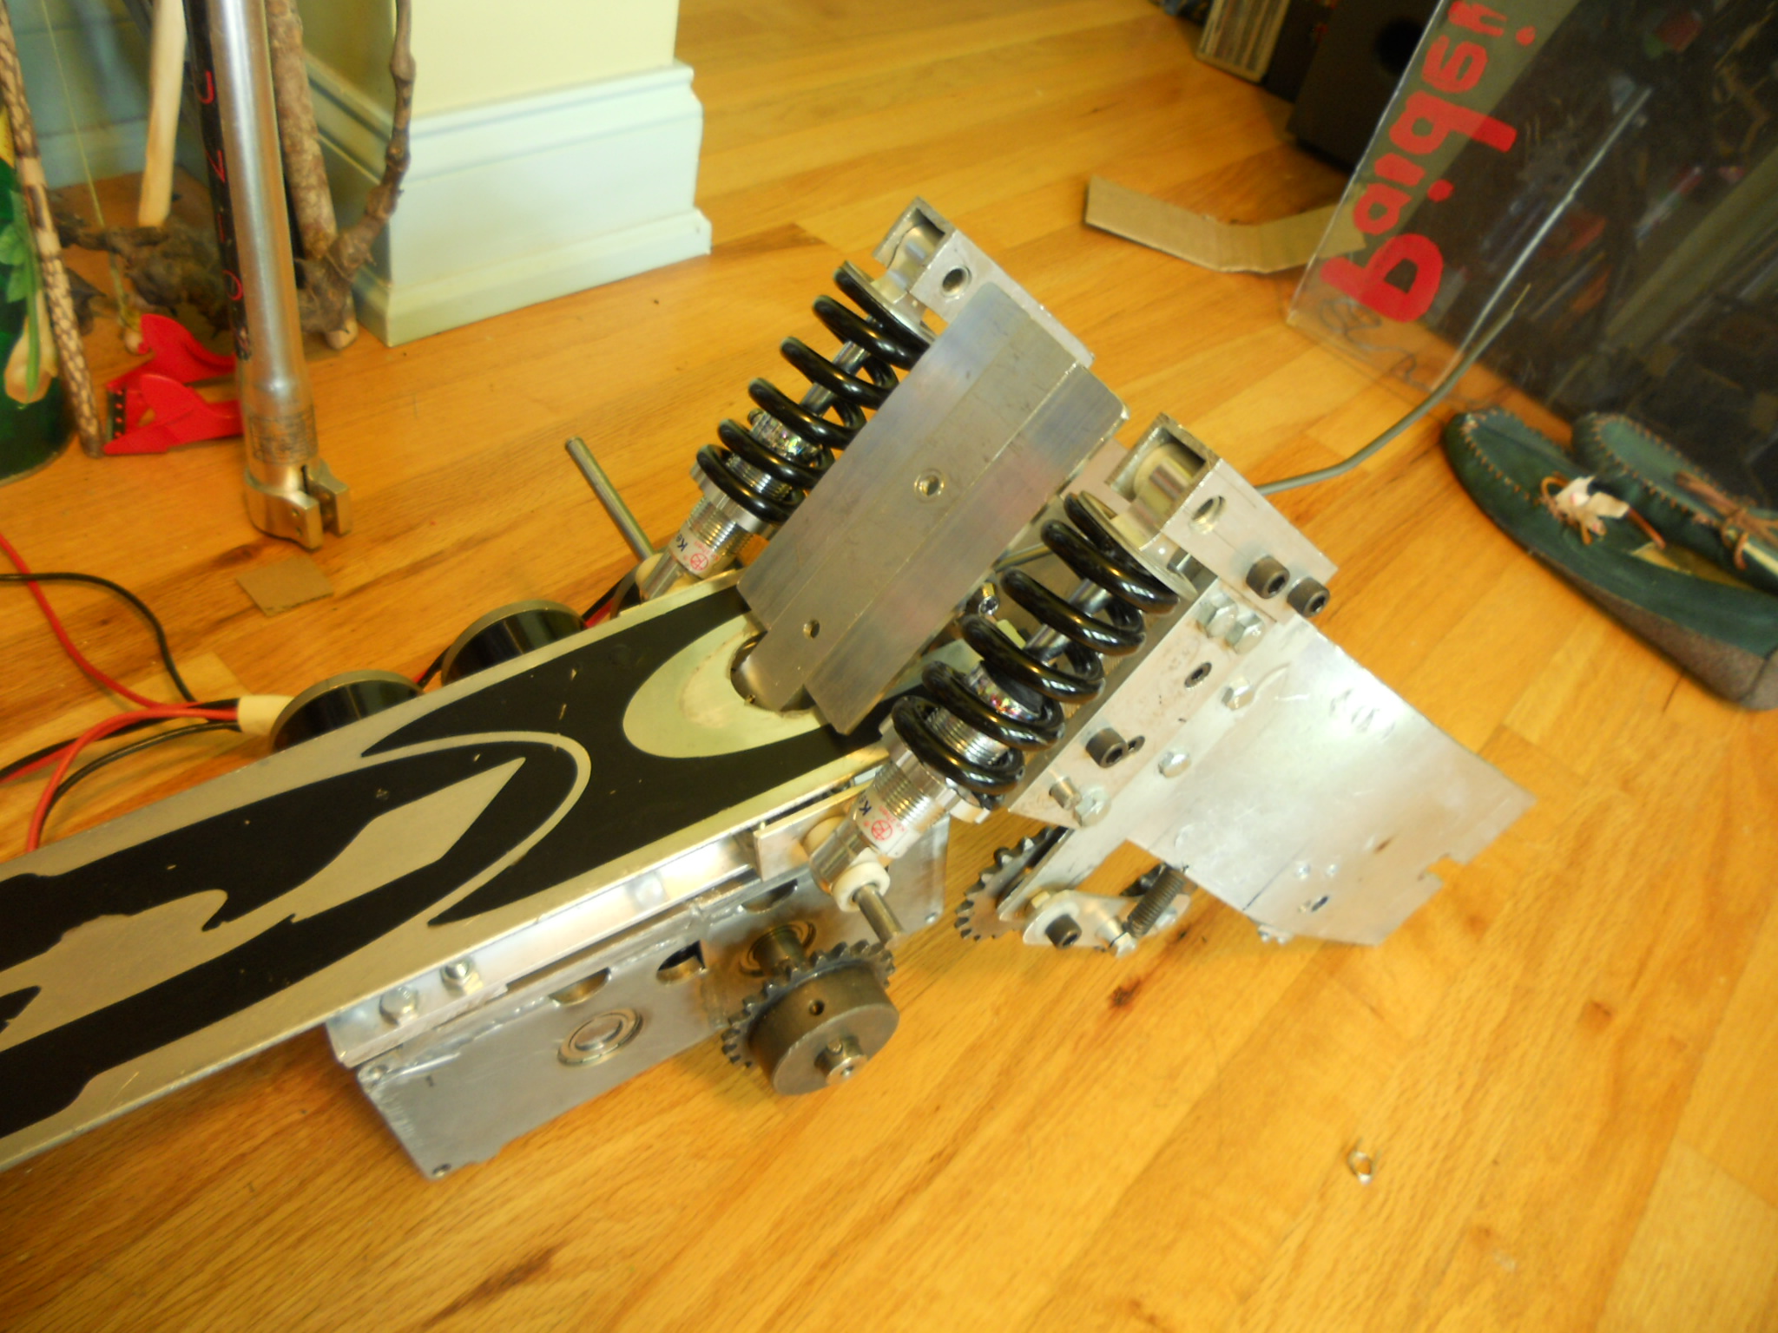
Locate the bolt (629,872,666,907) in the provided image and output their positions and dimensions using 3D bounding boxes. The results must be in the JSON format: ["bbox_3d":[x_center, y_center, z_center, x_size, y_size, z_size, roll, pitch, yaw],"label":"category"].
[{"bbox_3d":[-0.080,0.074,0.459,0.011,0.004,0.011,-24,54,-19],"label":"bolt"}]

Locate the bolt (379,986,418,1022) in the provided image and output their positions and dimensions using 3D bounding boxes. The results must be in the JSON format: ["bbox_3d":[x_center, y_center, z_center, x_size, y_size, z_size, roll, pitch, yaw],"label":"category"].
[{"bbox_3d":[-0.152,0.105,0.432,0.011,0.004,0.011,-24,54,-19],"label":"bolt"}]

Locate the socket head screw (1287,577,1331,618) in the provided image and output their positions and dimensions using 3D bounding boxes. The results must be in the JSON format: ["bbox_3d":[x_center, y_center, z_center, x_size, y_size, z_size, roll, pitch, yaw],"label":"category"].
[{"bbox_3d":[0.147,-0.024,0.485,0.012,0.012,0.008,-24,54,-19],"label":"socket head screw"}]

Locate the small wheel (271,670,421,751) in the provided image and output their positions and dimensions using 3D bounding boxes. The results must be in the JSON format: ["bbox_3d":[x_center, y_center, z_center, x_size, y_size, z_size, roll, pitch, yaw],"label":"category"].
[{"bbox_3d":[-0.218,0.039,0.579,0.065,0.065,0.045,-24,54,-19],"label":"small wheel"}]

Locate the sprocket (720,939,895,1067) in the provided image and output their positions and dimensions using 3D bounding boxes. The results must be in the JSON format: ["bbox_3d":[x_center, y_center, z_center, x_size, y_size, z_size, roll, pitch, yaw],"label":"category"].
[{"bbox_3d":[-0.024,0.130,0.504,0.072,0.072,0.023,-24,54,-19],"label":"sprocket"}]

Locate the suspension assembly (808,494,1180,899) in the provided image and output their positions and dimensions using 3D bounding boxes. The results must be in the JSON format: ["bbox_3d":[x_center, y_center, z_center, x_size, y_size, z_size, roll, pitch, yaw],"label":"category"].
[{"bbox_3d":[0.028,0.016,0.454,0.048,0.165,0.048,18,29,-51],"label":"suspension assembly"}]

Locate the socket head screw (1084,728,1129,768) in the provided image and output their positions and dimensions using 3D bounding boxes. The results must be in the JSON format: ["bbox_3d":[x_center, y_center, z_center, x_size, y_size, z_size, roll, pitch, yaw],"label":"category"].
[{"bbox_3d":[0.077,0.029,0.489,0.012,0.012,0.008,-24,54,-19],"label":"socket head screw"}]

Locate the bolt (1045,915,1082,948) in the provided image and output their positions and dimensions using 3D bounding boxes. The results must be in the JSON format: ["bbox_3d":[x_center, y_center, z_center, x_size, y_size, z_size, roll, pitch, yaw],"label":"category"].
[{"bbox_3d":[0.071,0.108,0.564,0.012,0.012,0.008,-24,54,-19],"label":"bolt"}]

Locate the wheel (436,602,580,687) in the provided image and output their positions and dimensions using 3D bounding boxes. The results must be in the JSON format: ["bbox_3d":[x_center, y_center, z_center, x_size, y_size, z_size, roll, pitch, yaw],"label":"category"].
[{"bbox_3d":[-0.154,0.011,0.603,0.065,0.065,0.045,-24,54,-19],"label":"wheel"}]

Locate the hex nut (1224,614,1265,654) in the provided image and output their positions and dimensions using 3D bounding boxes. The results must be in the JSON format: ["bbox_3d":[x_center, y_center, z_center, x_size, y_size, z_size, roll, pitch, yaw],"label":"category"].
[{"bbox_3d":[0.125,-0.011,0.487,0.013,0.013,0.006,-24,54,-19],"label":"hex nut"}]

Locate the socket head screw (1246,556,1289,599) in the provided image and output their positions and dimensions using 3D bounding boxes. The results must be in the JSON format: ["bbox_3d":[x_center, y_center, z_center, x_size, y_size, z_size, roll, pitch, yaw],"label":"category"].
[{"bbox_3d":[0.126,-0.029,0.460,0.012,0.012,0.008,-24,54,-19],"label":"socket head screw"}]

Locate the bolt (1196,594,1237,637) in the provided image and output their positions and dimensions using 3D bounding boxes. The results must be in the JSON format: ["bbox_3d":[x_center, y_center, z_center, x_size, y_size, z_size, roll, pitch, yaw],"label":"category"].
[{"bbox_3d":[0.110,-0.017,0.467,0.013,0.013,0.006,-24,54,-19],"label":"bolt"}]

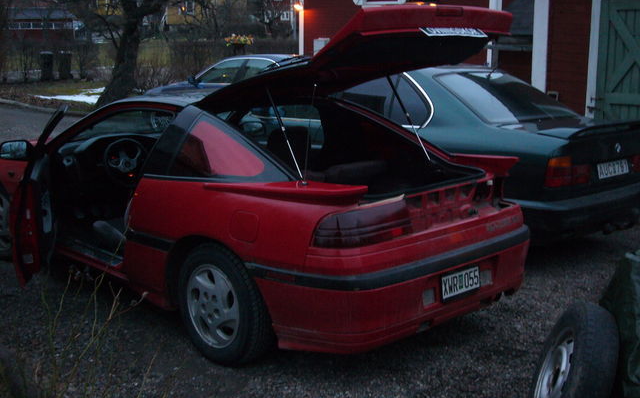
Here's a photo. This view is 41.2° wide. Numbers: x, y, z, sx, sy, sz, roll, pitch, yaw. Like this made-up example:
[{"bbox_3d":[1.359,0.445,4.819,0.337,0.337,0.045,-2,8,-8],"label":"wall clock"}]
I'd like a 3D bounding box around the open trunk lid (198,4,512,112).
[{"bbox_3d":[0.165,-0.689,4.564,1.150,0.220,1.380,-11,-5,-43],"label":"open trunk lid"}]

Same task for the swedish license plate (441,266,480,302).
[{"bbox_3d":[0.700,0.415,4.212,0.295,0.112,0.015,-9,14,-43],"label":"swedish license plate"}]

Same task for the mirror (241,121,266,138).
[{"bbox_3d":[-0.520,-0.543,6.614,0.190,0.130,0.110,-9,14,-43],"label":"mirror"}]

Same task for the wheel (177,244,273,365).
[{"bbox_3d":[-0.473,0.534,4.407,0.210,0.630,0.630,-9,14,-43],"label":"wheel"}]

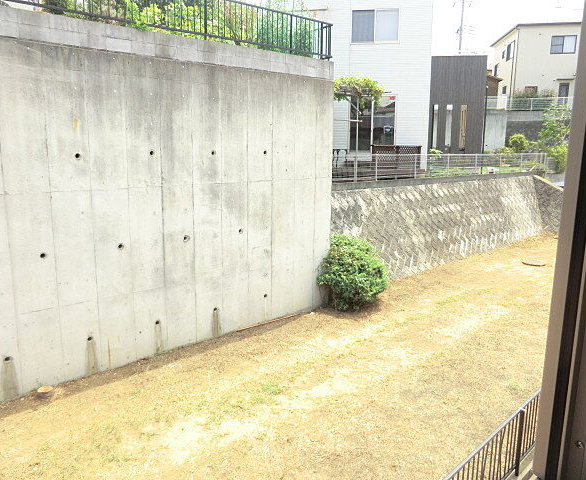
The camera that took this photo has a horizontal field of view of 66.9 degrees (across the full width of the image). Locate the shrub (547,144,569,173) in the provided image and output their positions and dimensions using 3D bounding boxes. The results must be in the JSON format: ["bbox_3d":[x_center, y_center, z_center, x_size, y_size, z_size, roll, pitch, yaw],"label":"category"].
[{"bbox_3d":[13.754,-4.181,22.900,1.250,1.450,1.150,1,11,7],"label":"shrub"}]

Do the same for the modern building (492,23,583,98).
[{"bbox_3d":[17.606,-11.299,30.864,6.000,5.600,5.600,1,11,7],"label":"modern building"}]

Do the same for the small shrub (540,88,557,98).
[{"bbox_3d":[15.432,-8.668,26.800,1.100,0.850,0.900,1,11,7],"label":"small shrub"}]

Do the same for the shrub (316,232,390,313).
[{"bbox_3d":[1.466,0.763,10.750,1.650,1.600,1.550,0,11,0],"label":"shrub"}]

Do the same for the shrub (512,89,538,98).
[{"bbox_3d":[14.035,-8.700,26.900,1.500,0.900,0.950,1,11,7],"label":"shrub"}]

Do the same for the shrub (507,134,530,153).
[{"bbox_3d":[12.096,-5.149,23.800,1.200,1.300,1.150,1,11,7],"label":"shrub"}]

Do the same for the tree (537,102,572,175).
[{"bbox_3d":[13.785,-5.383,23.300,2.100,3.600,2.000,1,11,7],"label":"tree"}]

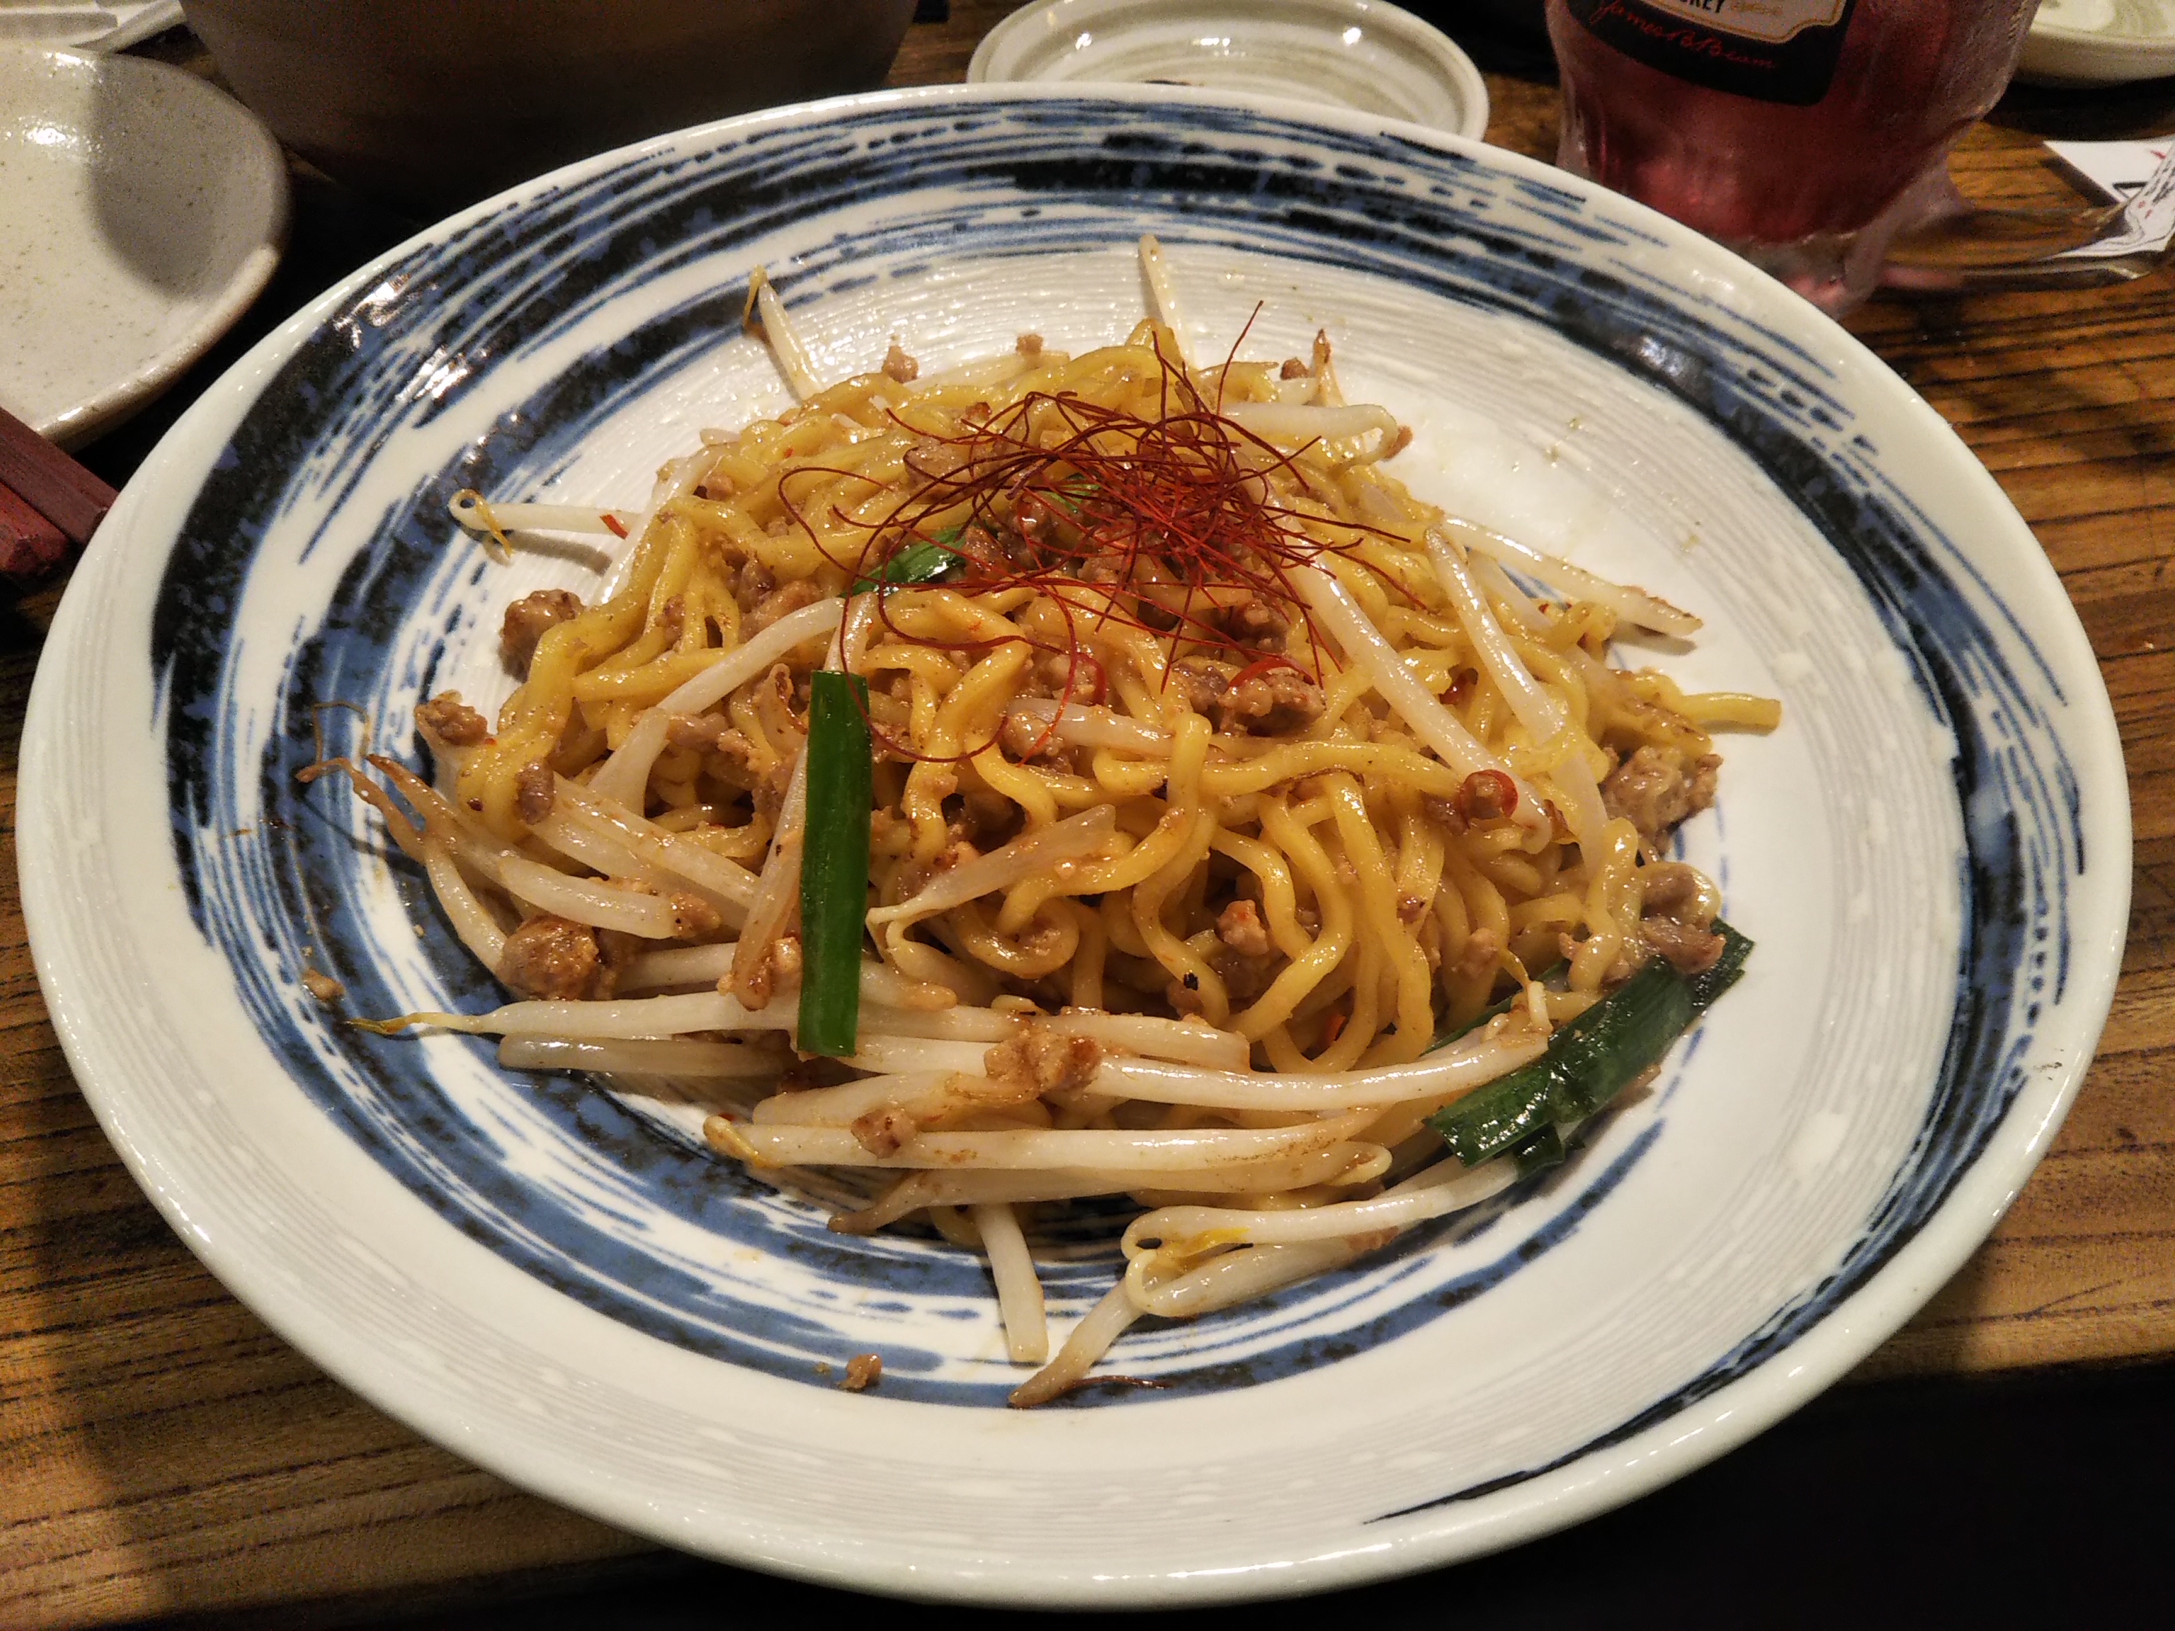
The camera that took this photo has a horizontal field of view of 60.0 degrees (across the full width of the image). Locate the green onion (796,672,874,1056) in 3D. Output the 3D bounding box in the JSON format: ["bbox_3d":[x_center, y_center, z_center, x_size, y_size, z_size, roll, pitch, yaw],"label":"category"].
[{"bbox_3d":[-0.031,0.006,0.233,0.008,0.005,0.048,0,75,-4],"label":"green onion"}]

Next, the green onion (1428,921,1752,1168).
[{"bbox_3d":[0.063,0.029,0.237,0.050,0.007,0.011,-28,63,-26],"label":"green onion"}]

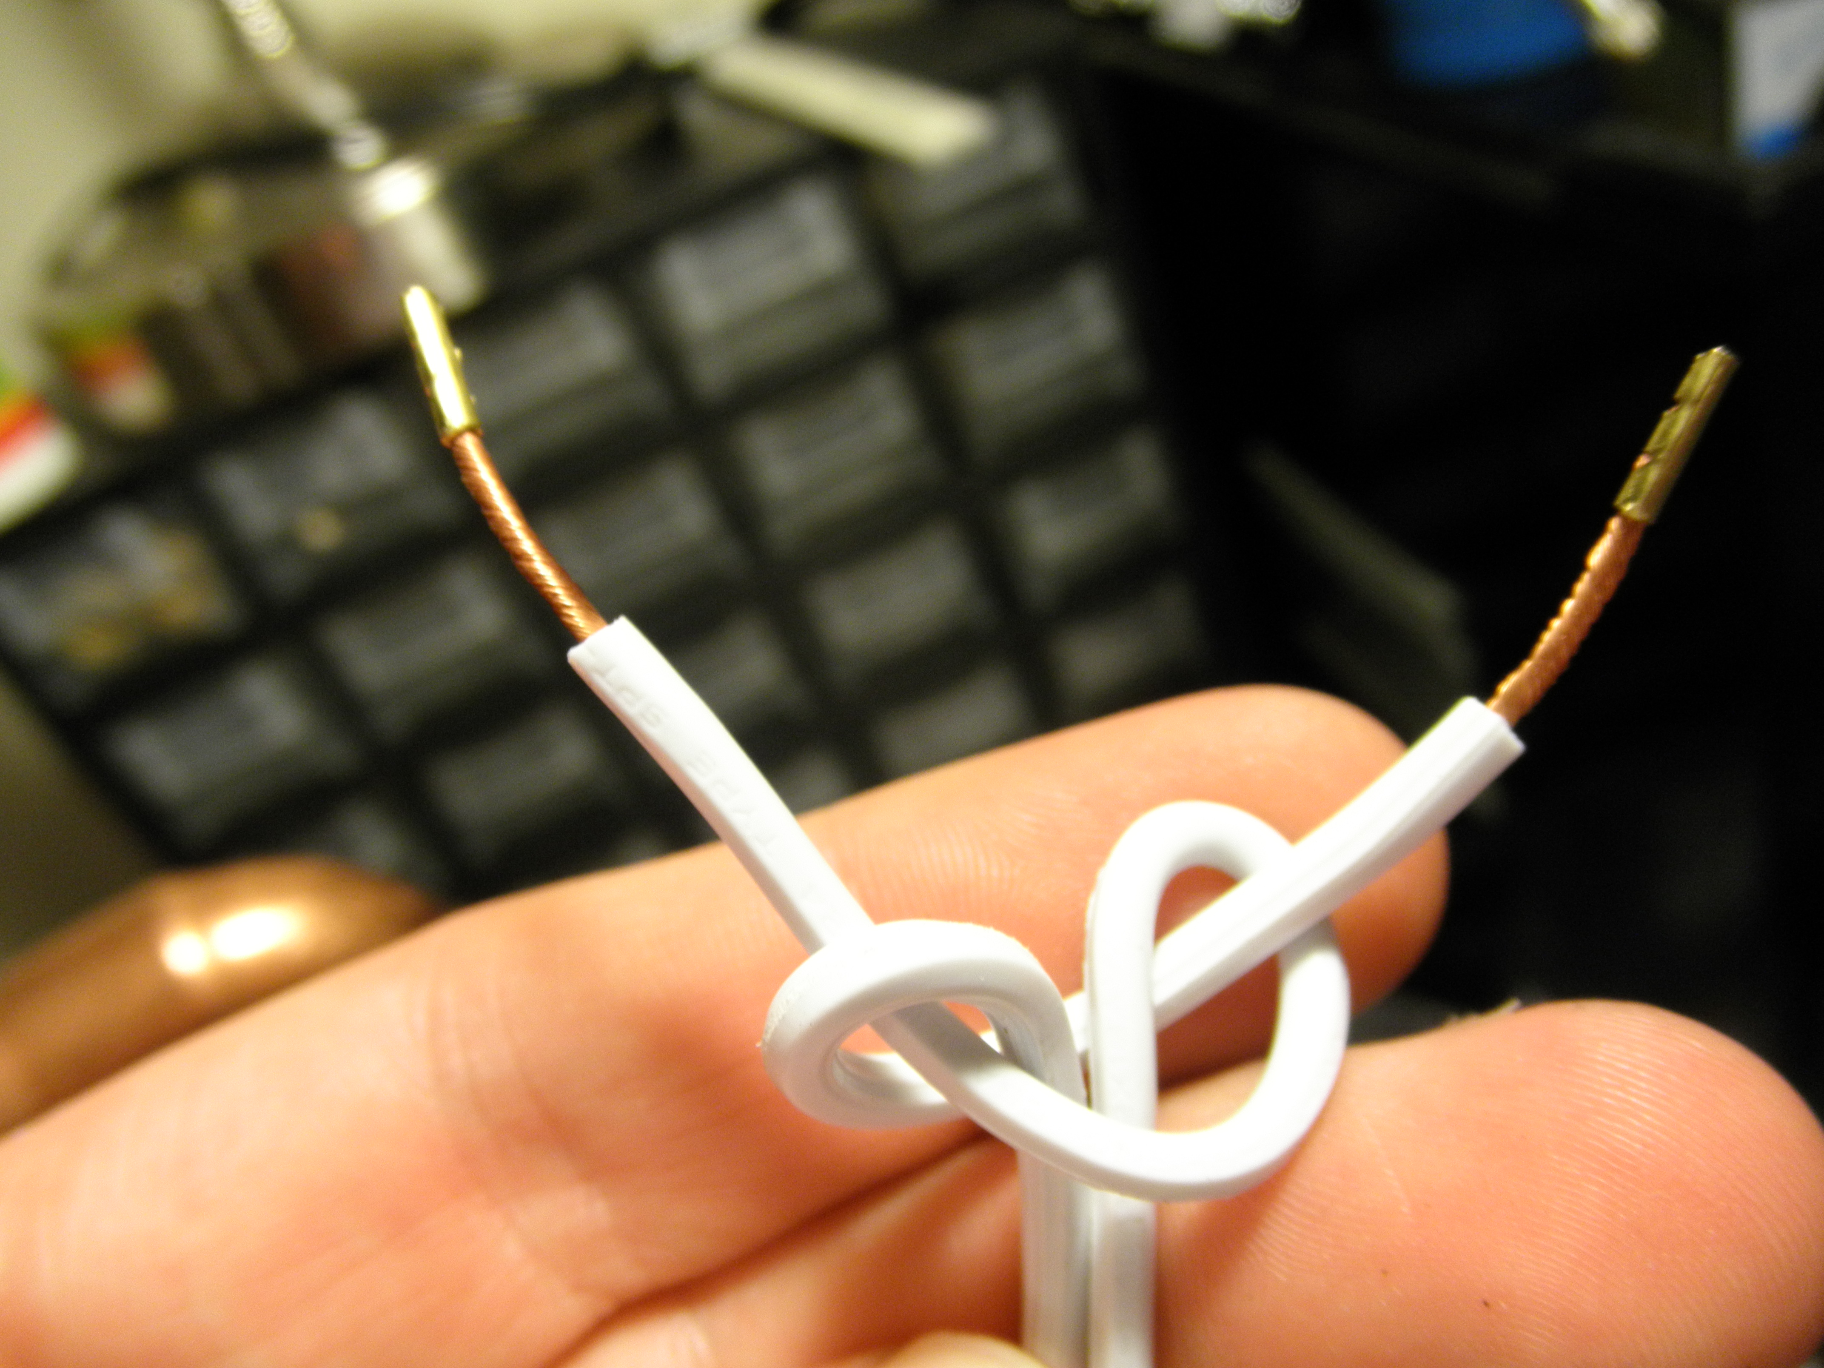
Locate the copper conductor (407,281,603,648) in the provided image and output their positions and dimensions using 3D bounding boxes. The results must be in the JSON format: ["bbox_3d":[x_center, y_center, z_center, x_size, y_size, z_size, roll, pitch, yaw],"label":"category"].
[{"bbox_3d":[-0.018,-0.009,0.063,0.003,0.002,0.017,-28,84,0],"label":"copper conductor"}]

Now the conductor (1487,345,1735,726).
[{"bbox_3d":[0.028,-0.006,0.059,0.002,0.002,0.017,31,90,0],"label":"conductor"}]

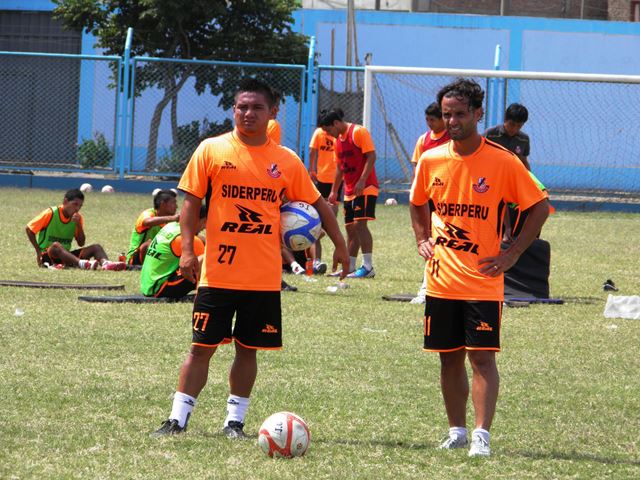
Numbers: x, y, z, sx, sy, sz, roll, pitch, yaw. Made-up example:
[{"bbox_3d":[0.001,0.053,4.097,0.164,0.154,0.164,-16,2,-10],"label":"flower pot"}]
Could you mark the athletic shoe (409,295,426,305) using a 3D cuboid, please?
[{"bbox_3d":[0.855,0.485,49.599,0.280,0.105,0.100,1,2,-41],"label":"athletic shoe"}]

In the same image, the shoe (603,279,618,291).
[{"bbox_3d":[2.753,0.428,56.199,0.110,0.115,0.260,1,2,-41],"label":"shoe"}]

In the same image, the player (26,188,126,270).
[{"bbox_3d":[-2.372,-0.112,57.800,0.700,0.790,0.850,1,1,-40],"label":"player"}]

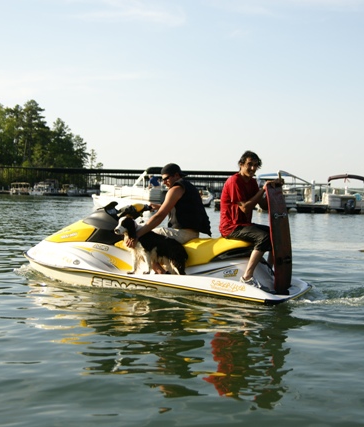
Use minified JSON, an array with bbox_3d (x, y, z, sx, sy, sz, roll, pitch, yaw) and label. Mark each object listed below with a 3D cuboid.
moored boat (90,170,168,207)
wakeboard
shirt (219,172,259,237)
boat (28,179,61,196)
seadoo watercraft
[{"bbox_3d":[-2.950,-1.540,44.200,2.500,2.650,6.300,-1,2,-39],"label":"moored boat"},{"bbox_3d":[0.935,0.205,6.620,0.100,1.150,0.390,-4,-1,29],"label":"wakeboard"},{"bbox_3d":[0.565,-0.088,6.920,0.350,0.650,0.470,2,2,31],"label":"shirt"},{"bbox_3d":[-22.700,-4.150,114.000,2.700,3.100,6.200,2,2,27],"label":"boat"},{"bbox_3d":[-0.380,0.420,7.420,3.300,1.060,1.200,4,5,28],"label":"seadoo watercraft"}]

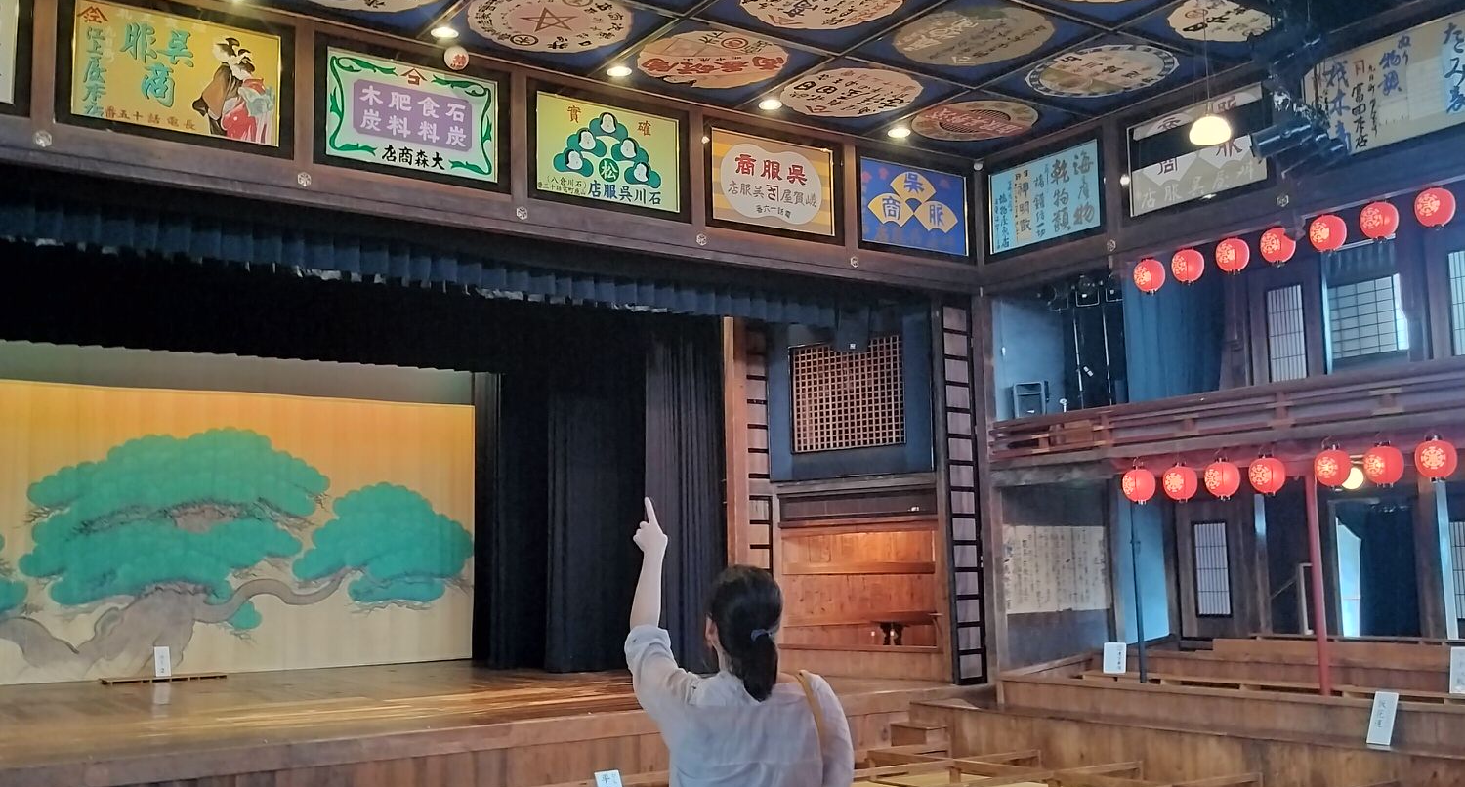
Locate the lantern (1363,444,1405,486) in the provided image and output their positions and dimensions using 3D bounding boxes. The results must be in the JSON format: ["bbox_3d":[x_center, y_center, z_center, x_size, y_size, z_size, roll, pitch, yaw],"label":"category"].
[{"bbox_3d":[5.263,0.574,10.953,0.310,0.350,0.310,-8,-10,43],"label":"lantern"}]

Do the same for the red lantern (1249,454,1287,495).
[{"bbox_3d":[4.464,0.674,11.288,0.285,0.335,0.285,7,-10,-43],"label":"red lantern"}]

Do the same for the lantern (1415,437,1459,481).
[{"bbox_3d":[5.515,0.517,10.594,0.310,0.350,0.310,-8,-10,43],"label":"lantern"}]

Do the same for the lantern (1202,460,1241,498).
[{"bbox_3d":[4.405,0.768,12.178,0.310,0.350,0.310,-8,-10,43],"label":"lantern"}]

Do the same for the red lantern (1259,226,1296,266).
[{"bbox_3d":[4.642,-1.267,11.534,0.285,0.335,0.285,6,-10,-42],"label":"red lantern"}]

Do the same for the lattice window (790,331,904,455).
[{"bbox_3d":[1.248,0.015,14.878,1.520,1.200,0.060,-7,-10,40],"label":"lattice window"}]

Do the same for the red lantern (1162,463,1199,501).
[{"bbox_3d":[4.148,0.827,12.544,0.310,0.350,0.310,-8,-10,43],"label":"red lantern"}]

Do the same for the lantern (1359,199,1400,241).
[{"bbox_3d":[5.155,-1.385,10.784,0.285,0.335,0.285,6,-10,-40],"label":"lantern"}]

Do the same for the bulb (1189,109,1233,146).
[{"bbox_3d":[3.672,-2.036,10.412,0.300,0.260,0.300,-1,-7,0],"label":"bulb"}]

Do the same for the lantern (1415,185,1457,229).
[{"bbox_3d":[5.407,-1.443,10.415,0.285,0.335,0.285,6,-10,-41],"label":"lantern"}]

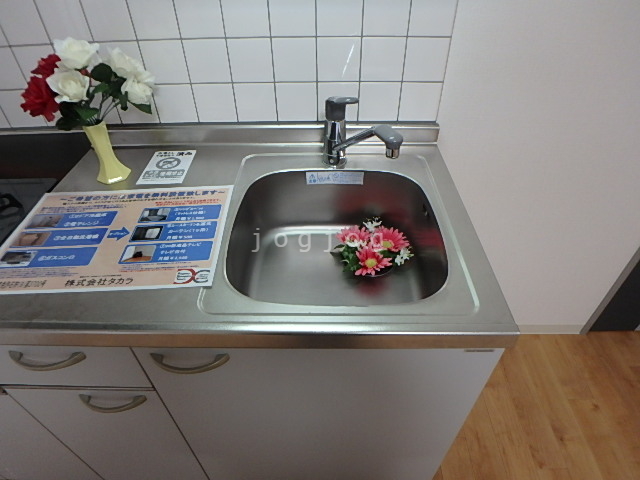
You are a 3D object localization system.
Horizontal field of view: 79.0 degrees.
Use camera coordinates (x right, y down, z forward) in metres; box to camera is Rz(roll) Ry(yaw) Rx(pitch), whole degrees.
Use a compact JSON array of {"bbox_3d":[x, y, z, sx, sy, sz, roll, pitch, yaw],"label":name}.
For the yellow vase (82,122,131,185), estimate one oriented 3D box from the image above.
[{"bbox_3d":[-0.474,-0.196,0.855,0.069,0.131,0.075,0,41,1],"label":"yellow vase"}]

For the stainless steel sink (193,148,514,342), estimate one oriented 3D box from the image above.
[{"bbox_3d":[0.041,0.014,0.829,0.478,0.172,0.530,0,43,1],"label":"stainless steel sink"}]

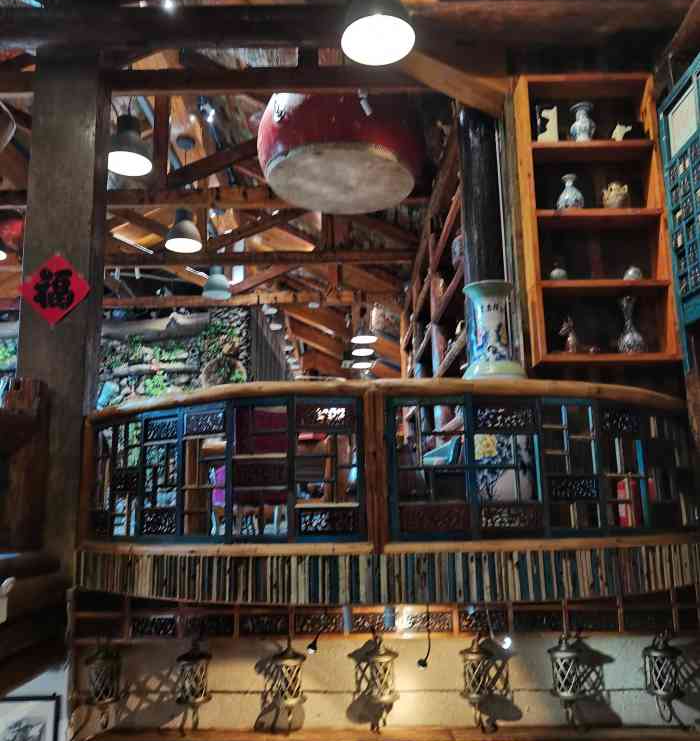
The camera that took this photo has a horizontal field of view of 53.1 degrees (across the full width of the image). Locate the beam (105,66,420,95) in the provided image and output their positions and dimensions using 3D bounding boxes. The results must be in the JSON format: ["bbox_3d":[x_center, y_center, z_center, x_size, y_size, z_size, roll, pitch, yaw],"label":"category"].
[{"bbox_3d":[-0.600,-2.215,5.354,2.500,0.170,0.140,-1,-11,0],"label":"beam"}]

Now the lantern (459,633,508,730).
[{"bbox_3d":[0.795,1.919,4.305,0.235,0.541,0.259,-1,-11,0],"label":"lantern"}]

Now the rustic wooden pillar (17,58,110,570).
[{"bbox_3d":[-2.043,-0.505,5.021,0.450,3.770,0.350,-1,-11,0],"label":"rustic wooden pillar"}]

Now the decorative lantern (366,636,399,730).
[{"bbox_3d":[0.194,1.924,4.308,0.210,0.570,0.210,-1,-11,0],"label":"decorative lantern"}]

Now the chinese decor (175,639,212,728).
[{"bbox_3d":[-0.960,1.925,4.311,0.210,0.500,0.210,-1,-11,0],"label":"chinese decor"}]

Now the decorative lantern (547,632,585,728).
[{"bbox_3d":[1.333,1.901,4.307,0.235,0.530,0.259,-1,-11,0],"label":"decorative lantern"}]

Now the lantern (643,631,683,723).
[{"bbox_3d":[1.921,1.883,4.308,0.235,0.519,0.259,-1,-11,0],"label":"lantern"}]

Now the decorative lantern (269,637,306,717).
[{"bbox_3d":[-0.382,1.908,4.313,0.210,0.500,0.210,-1,-11,0],"label":"decorative lantern"}]

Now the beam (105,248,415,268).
[{"bbox_3d":[-1.131,-1.398,8.747,3.970,0.180,0.170,-1,-11,0],"label":"beam"}]

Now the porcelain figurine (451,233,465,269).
[{"bbox_3d":[0.952,-1.029,6.011,0.180,0.310,0.180,-1,-11,0],"label":"porcelain figurine"}]

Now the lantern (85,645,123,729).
[{"bbox_3d":[-1.515,1.949,4.309,0.210,0.500,0.210,-1,-11,0],"label":"lantern"}]

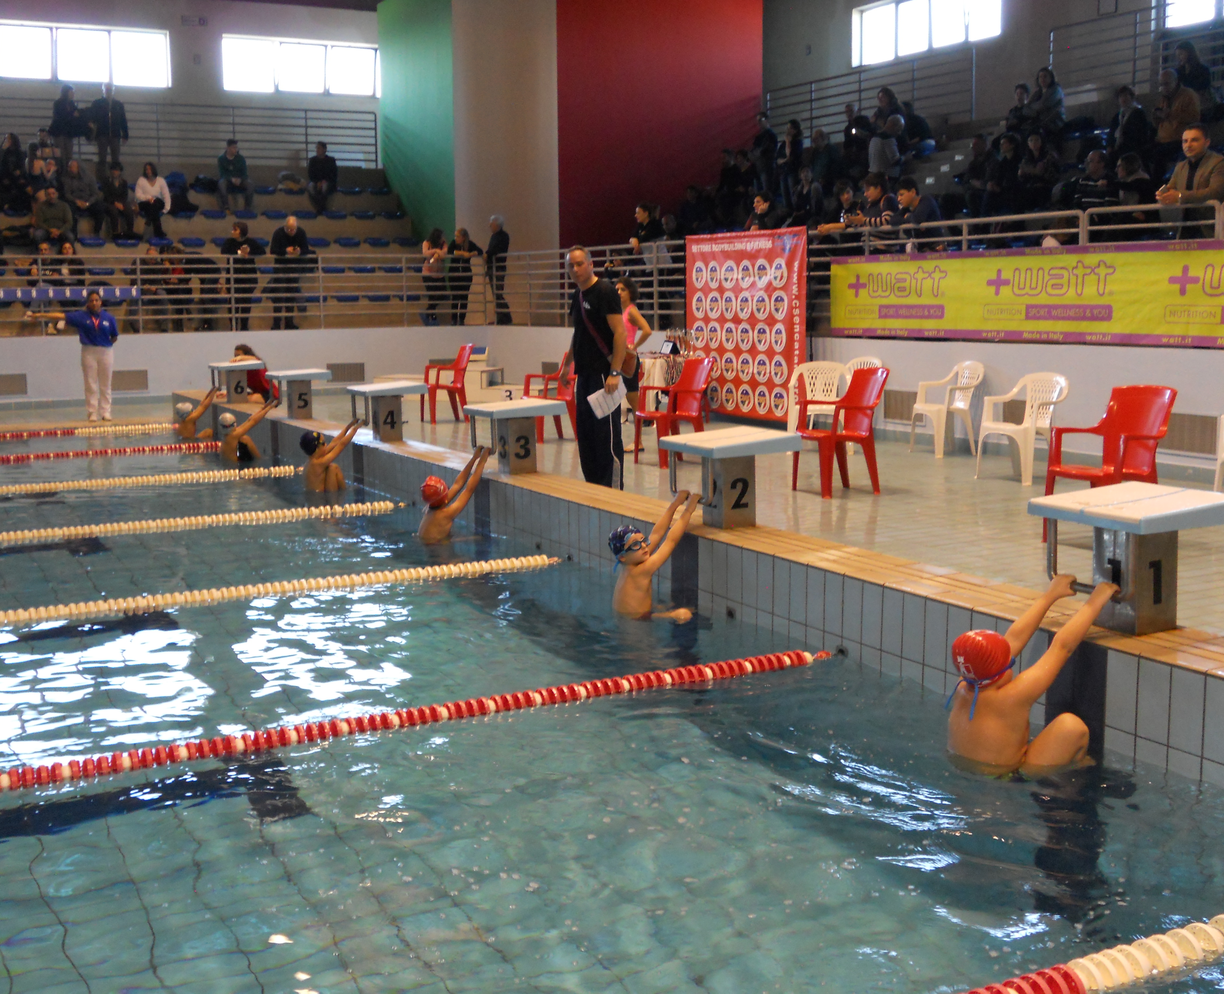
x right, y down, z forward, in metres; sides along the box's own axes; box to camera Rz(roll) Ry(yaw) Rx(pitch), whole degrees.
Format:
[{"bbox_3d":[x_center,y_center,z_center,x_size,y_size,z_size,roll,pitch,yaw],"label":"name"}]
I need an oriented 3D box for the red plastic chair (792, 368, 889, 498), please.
[{"bbox_3d":[1.645,-0.473,10.440,0.570,0.885,0.570,-4,8,-22],"label":"red plastic chair"}]

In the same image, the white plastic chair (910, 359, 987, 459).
[{"bbox_3d":[2.965,-0.782,12.839,0.550,0.815,0.570,-3,8,-16],"label":"white plastic chair"}]

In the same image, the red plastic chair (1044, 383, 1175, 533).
[{"bbox_3d":[2.797,-0.165,8.177,0.570,0.880,0.560,-5,9,-28],"label":"red plastic chair"}]

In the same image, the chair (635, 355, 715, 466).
[{"bbox_3d":[0.544,-0.716,12.297,0.570,0.885,0.570,-4,9,-25],"label":"chair"}]

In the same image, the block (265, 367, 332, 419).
[{"bbox_3d":[-2.929,-0.959,13.641,0.498,0.446,0.497,-5,9,-27],"label":"block"}]

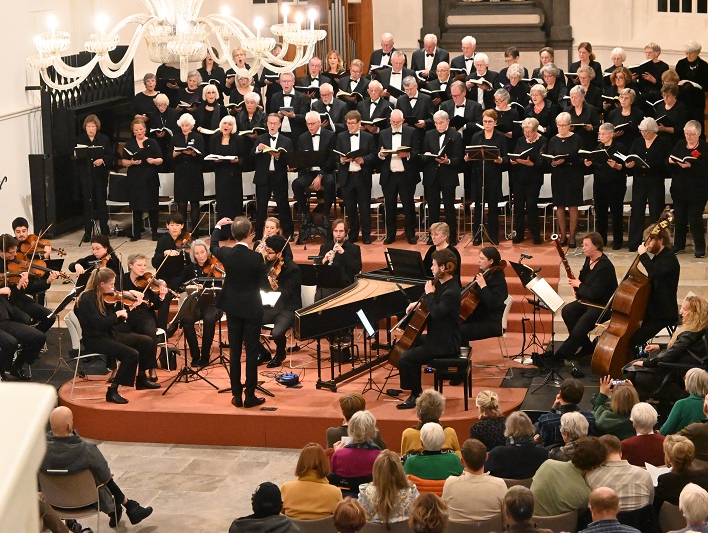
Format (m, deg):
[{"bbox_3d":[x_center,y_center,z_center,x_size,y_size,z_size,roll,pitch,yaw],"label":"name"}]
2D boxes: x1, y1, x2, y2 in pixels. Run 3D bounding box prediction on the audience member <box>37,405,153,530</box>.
[{"bbox_3d":[-1.937,1.569,12.450,0.620,1.240,0.970,2,10,19],"label":"audience member"}]

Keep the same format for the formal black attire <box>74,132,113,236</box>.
[{"bbox_3d":[-3.565,-1.104,22.800,0.520,1.430,0.340,-2,9,-6],"label":"formal black attire"}]

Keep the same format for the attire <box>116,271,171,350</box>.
[{"bbox_3d":[-2.145,0.544,16.981,0.540,0.920,0.660,-6,11,-24],"label":"attire"}]

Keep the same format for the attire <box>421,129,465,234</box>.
[{"bbox_3d":[1.149,-1.042,21.582,0.520,1.450,0.380,1,10,15],"label":"attire"}]

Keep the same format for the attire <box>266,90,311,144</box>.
[{"bbox_3d":[-0.911,-1.776,23.710,0.560,1.450,0.360,-1,9,3],"label":"attire"}]

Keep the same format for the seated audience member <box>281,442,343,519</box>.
[{"bbox_3d":[-0.253,1.773,11.379,0.470,1.270,0.760,-1,9,5],"label":"seated audience member"}]

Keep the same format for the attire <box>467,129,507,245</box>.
[{"bbox_3d":[1.694,-0.998,21.385,0.490,1.400,0.400,1,10,12],"label":"attire"}]

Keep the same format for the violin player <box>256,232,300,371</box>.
[{"bbox_3d":[-0.761,0.348,16.800,0.520,1.300,0.700,5,11,36],"label":"violin player"}]

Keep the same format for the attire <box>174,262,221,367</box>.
[{"bbox_3d":[-1.659,0.486,17.690,0.550,1.032,0.750,-2,10,-7],"label":"attire"}]

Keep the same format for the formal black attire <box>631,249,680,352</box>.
[{"bbox_3d":[2.925,0.411,16.219,0.560,1.220,0.500,-5,10,-17],"label":"formal black attire"}]

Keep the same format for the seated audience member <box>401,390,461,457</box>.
[{"bbox_3d":[0.576,1.469,12.535,0.460,1.250,0.800,-1,10,5],"label":"seated audience member"}]

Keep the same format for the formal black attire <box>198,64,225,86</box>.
[{"bbox_3d":[-2.182,-2.449,25.804,0.460,1.380,0.320,-1,9,0],"label":"formal black attire"}]

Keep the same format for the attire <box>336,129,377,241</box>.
[{"bbox_3d":[0.018,-1.046,21.659,0.540,1.470,0.420,0,9,6],"label":"attire"}]

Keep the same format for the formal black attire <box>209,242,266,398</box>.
[{"bbox_3d":[-1.082,0.499,15.608,0.500,1.500,0.380,1,10,16],"label":"formal black attire"}]

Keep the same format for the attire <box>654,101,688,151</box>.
[{"bbox_3d":[4.199,-1.528,22.109,0.480,1.320,0.400,4,11,30],"label":"attire"}]

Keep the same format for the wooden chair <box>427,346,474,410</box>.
[{"bbox_3d":[0.935,1.068,15.833,0.320,0.480,0.530,0,9,8],"label":"wooden chair"}]

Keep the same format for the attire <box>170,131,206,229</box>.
[{"bbox_3d":[-2.348,-1.171,23.363,0.500,1.474,0.400,-2,10,-5],"label":"attire"}]

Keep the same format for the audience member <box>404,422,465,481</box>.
[{"bbox_3d":[0.531,1.621,11.490,0.450,1.220,0.800,-2,9,-3],"label":"audience member"}]

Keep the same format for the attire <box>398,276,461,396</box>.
[{"bbox_3d":[0.736,0.697,15.778,0.640,1.160,0.500,-1,9,2],"label":"attire"}]

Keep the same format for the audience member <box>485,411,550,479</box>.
[{"bbox_3d":[1.167,1.569,11.896,0.500,1.240,0.800,-2,10,-2],"label":"audience member"}]

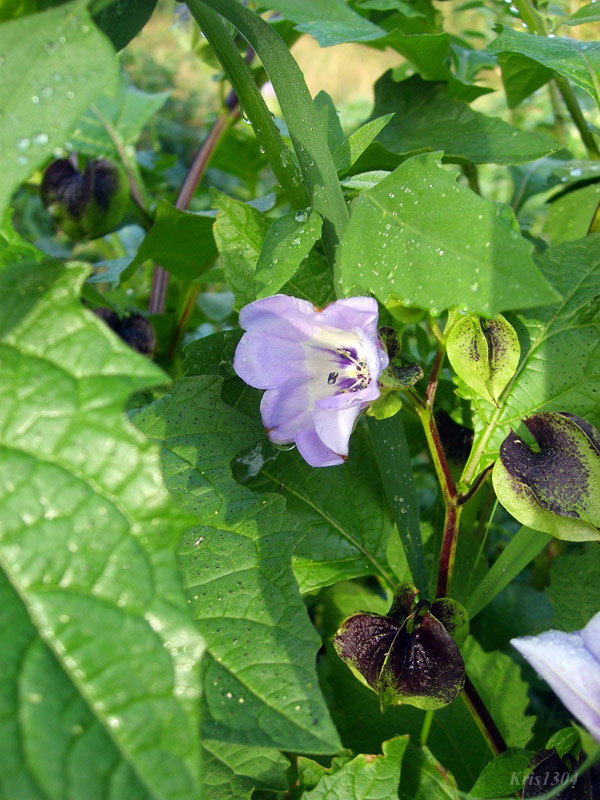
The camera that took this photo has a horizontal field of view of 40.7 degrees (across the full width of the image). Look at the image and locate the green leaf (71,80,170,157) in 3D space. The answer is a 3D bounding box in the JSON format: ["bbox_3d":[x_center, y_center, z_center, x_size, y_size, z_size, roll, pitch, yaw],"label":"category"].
[{"bbox_3d":[-0.092,-0.141,0.405,0.054,0.040,0.030,-2,23,-6],"label":"green leaf"}]

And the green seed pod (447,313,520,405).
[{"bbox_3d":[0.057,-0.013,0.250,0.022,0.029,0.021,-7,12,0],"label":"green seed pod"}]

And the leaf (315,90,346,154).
[{"bbox_3d":[0.010,-0.091,0.265,0.012,0.022,0.006,-15,9,-4],"label":"leaf"}]

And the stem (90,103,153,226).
[{"bbox_3d":[-0.070,-0.092,0.315,0.005,0.047,0.006,-26,6,3],"label":"stem"}]

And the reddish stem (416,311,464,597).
[{"bbox_3d":[0.039,0.015,0.225,0.013,0.079,0.011,0,12,0],"label":"reddish stem"}]

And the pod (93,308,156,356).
[{"bbox_3d":[-0.093,-0.033,0.430,0.035,0.032,0.034,0,23,0],"label":"pod"}]

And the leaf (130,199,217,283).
[{"bbox_3d":[-0.059,-0.074,0.375,0.043,0.036,0.024,0,23,0],"label":"leaf"}]

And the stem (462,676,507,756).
[{"bbox_3d":[0.054,0.093,0.238,0.005,0.026,0.005,-27,15,8],"label":"stem"}]

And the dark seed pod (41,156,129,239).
[{"bbox_3d":[-0.081,-0.076,0.305,0.033,0.031,0.031,0,24,0],"label":"dark seed pod"}]

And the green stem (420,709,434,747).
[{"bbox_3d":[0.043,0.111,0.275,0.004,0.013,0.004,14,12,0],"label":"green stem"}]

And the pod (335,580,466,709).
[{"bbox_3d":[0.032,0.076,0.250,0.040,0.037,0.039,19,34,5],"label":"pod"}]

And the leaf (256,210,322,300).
[{"bbox_3d":[-0.003,-0.042,0.228,0.014,0.031,0.008,36,12,19],"label":"leaf"}]

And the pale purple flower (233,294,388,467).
[{"bbox_3d":[0.003,-0.005,0.205,0.041,0.043,0.030,15,13,30],"label":"pale purple flower"}]

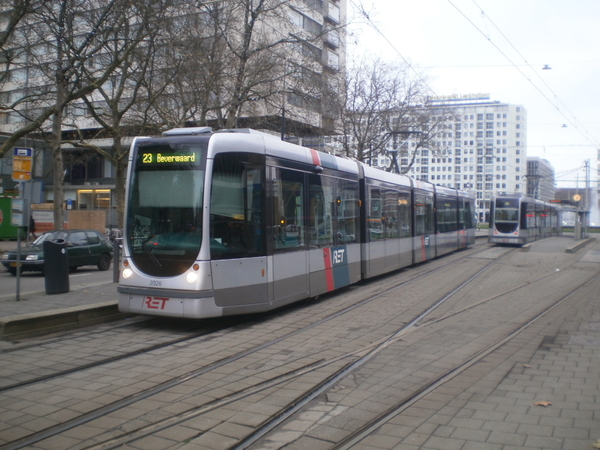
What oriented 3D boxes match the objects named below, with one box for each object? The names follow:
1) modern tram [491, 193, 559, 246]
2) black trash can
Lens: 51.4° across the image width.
[{"bbox_3d":[20.066,-0.399,53.743,2.400,3.400,31.200,1,1,27],"label":"modern tram"},{"bbox_3d":[-4.839,0.825,12.400,0.470,1.040,0.470,-2,1,22],"label":"black trash can"}]

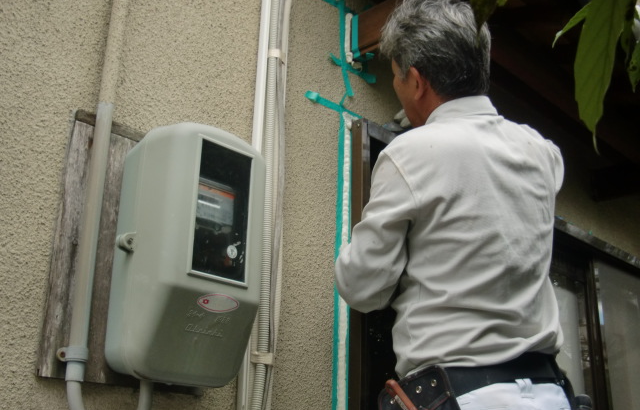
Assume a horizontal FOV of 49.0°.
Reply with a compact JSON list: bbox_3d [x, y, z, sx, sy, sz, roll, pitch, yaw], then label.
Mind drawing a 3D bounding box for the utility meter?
[{"bbox_3d":[-0.228,0.085,1.253,0.213,0.443,0.166,20,-27,-40],"label":"utility meter"}]

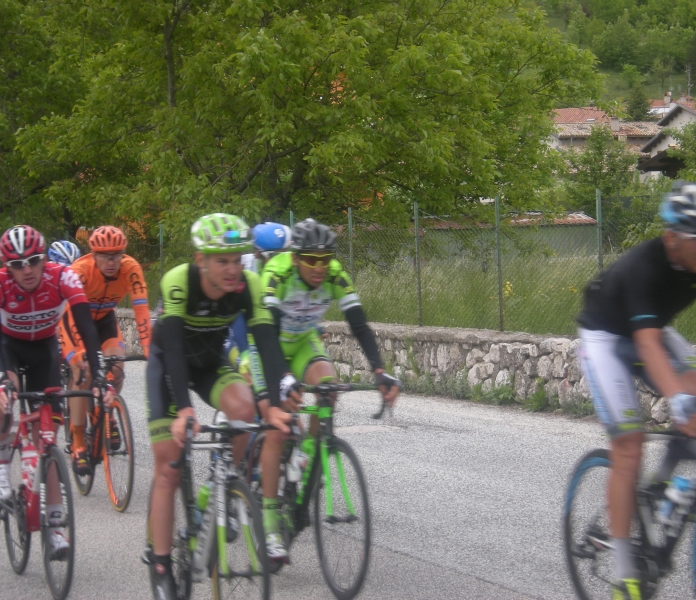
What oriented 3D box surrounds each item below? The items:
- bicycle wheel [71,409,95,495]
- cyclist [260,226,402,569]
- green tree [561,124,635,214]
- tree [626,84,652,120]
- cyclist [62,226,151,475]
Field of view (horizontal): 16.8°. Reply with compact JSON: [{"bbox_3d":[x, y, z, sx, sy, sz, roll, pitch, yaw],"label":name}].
[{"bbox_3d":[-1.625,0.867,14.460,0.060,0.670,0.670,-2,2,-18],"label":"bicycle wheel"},{"bbox_3d":[-0.164,0.388,9.997,0.540,1.460,0.910,-2,2,-17],"label":"cyclist"},{"bbox_3d":[8.569,-4.123,80.000,2.700,3.900,2.700,-2,2,0],"label":"green tree"},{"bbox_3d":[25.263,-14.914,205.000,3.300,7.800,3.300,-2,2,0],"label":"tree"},{"bbox_3d":[-1.470,0.326,13.923,0.530,1.480,0.910,-2,2,-18],"label":"cyclist"}]

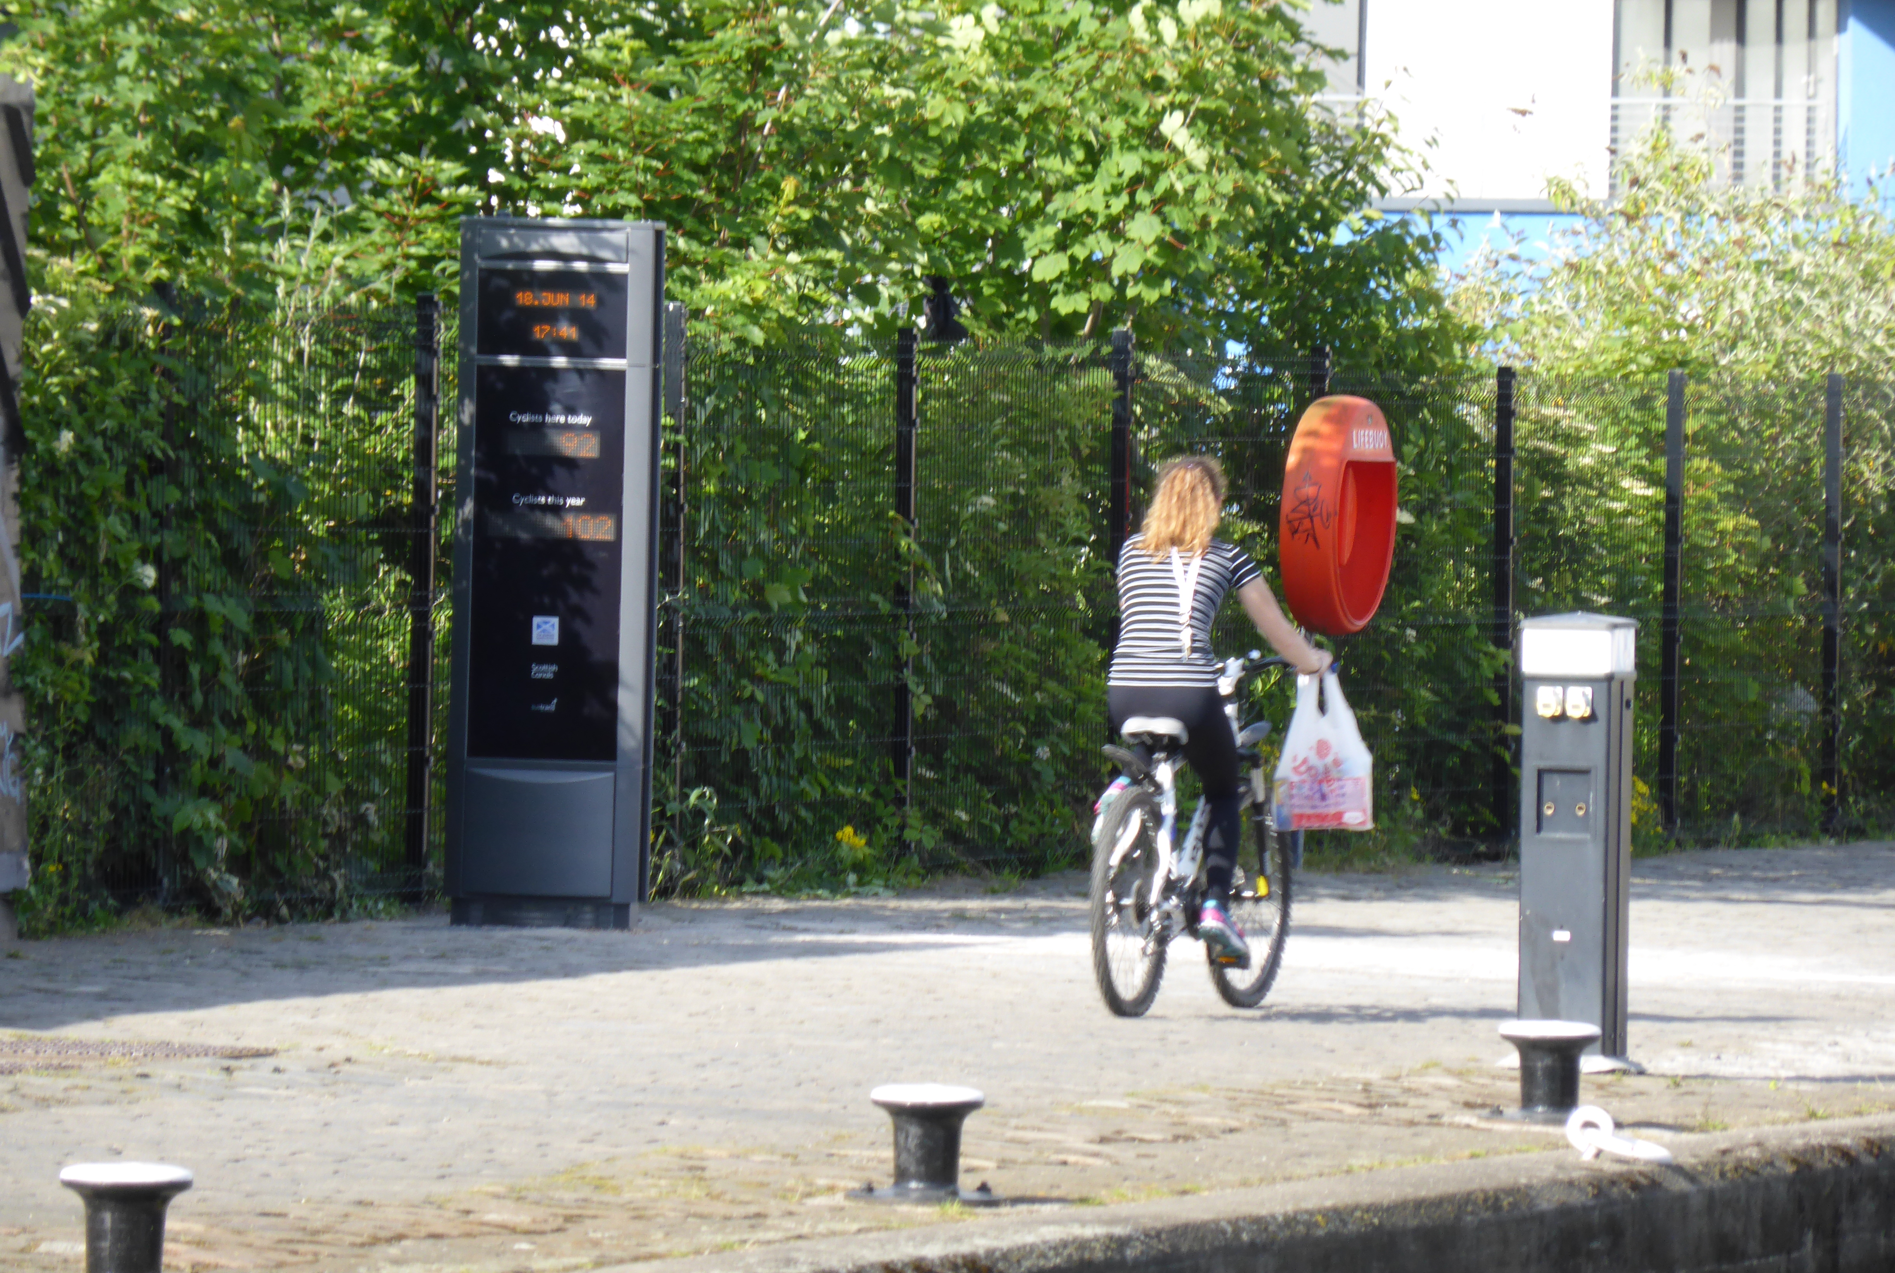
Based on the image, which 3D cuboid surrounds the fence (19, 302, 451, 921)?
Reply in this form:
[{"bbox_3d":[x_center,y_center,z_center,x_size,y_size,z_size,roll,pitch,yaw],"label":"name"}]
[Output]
[{"bbox_3d":[-2.180,-0.089,52.850,0.090,1.900,3.950,1,1,17],"label":"fence"}]

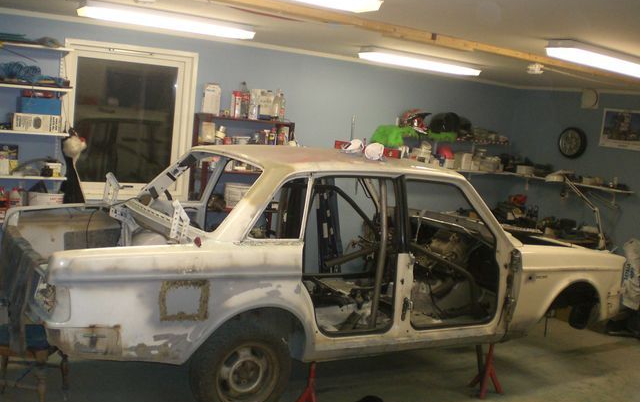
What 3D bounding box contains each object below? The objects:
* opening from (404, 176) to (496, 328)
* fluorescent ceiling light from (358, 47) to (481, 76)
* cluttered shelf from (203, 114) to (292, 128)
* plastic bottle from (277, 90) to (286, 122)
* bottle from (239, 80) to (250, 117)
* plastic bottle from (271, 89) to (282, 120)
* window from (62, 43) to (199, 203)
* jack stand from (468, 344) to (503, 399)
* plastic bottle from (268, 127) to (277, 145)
[{"bbox_3d":[0.903,0.359,4.737,0.860,0.970,0.180,2,8,-28],"label":"opening"},{"bbox_3d":[0.914,-1.241,6.295,1.250,0.090,0.180,1,8,-31],"label":"fluorescent ceiling light"},{"bbox_3d":[-0.664,-0.746,6.435,0.880,0.050,0.280,1,8,-34],"label":"cluttered shelf"},{"bbox_3d":[-0.360,-0.890,6.650,0.068,0.265,0.068,6,7,-1],"label":"plastic bottle"},{"bbox_3d":[-0.683,-0.922,6.401,0.085,0.325,0.085,6,7,-1],"label":"bottle"},{"bbox_3d":[-0.408,-0.905,6.590,0.075,0.270,0.075,6,7,-1],"label":"plastic bottle"},{"bbox_3d":[-1.626,-0.685,5.980,1.150,1.290,0.100,1,8,-34],"label":"window"},{"bbox_3d":[1.169,1.202,4.968,0.220,0.390,0.220,2,8,-28],"label":"jack stand"},{"bbox_3d":[-0.451,-0.591,6.645,0.060,0.190,0.060,1,8,-34],"label":"plastic bottle"}]

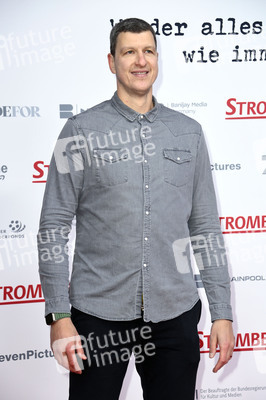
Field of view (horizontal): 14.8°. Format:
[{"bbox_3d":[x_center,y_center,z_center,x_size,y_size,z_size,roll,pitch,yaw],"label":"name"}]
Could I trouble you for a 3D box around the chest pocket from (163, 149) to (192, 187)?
[{"bbox_3d":[0.153,-0.112,3.520,0.115,0.130,0.022,-2,-2,-26],"label":"chest pocket"}]

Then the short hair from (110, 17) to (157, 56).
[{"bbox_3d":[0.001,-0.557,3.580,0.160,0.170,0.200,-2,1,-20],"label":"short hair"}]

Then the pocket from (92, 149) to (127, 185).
[{"bbox_3d":[-0.074,-0.109,3.420,0.117,0.125,0.020,-1,-6,-4],"label":"pocket"}]

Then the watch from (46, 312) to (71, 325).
[{"bbox_3d":[-0.257,0.407,3.490,0.074,0.042,0.074,5,-22,-38],"label":"watch"}]

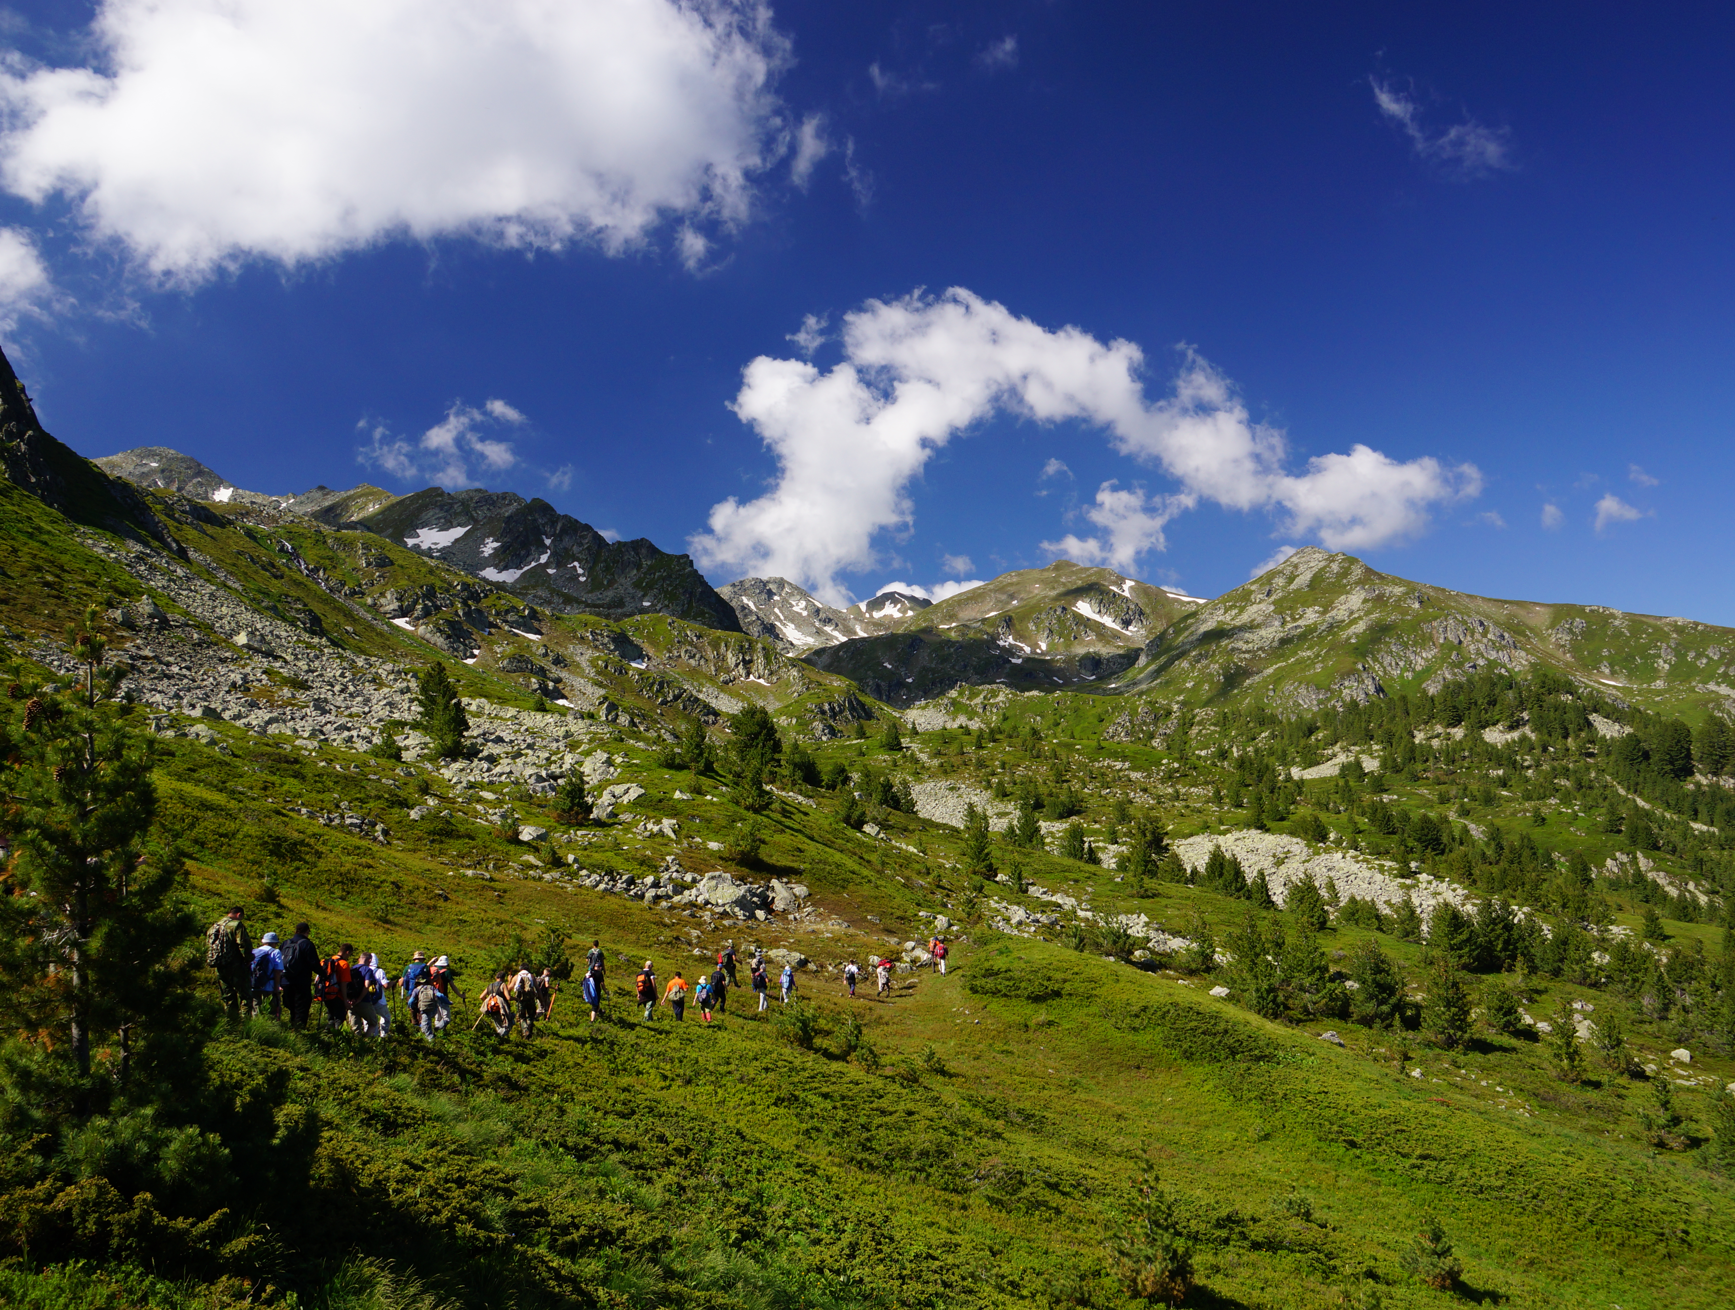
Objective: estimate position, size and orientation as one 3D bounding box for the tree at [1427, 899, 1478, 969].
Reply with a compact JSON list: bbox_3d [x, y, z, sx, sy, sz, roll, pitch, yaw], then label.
[{"bbox_3d":[45.097,21.493,101.000,3.567,5.329,3.567,-4,-7,23],"label":"tree"}]

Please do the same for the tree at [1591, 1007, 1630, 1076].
[{"bbox_3d":[43.720,22.706,77.000,2.040,4.063,2.040,-4,-7,29],"label":"tree"}]

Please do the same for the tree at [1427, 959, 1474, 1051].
[{"bbox_3d":[35.181,21.119,79.000,2.622,5.558,2.622,-4,-7,23],"label":"tree"}]

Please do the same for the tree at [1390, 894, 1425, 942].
[{"bbox_3d":[57.670,28.233,140.000,3.610,4.920,3.500,0,-3,0],"label":"tree"}]

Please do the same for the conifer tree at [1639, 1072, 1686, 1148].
[{"bbox_3d":[37.637,21.554,62.000,2.250,3.560,2.180,0,-3,0],"label":"conifer tree"}]

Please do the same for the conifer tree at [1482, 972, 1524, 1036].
[{"bbox_3d":[44.582,24.540,92.000,3.020,4.420,2.930,0,-3,0],"label":"conifer tree"}]

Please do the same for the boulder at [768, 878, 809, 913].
[{"bbox_3d":[-4.527,13.762,75.000,2.290,2.020,2.060,0,-3,0],"label":"boulder"}]

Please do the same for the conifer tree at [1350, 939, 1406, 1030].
[{"bbox_3d":[32.001,20.575,82.000,3.312,5.769,3.312,-3,-6,21],"label":"conifer tree"}]

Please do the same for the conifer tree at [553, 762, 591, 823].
[{"bbox_3d":[-23.297,10.929,103.000,3.020,4.710,2.930,0,-3,0],"label":"conifer tree"}]

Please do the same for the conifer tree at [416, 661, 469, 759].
[{"bbox_3d":[-29.216,3.799,90.000,3.511,6.753,3.511,1,-6,-18],"label":"conifer tree"}]

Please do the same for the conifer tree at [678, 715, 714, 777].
[{"bbox_3d":[-19.032,10.030,145.000,3.910,6.800,3.790,0,-3,0],"label":"conifer tree"}]

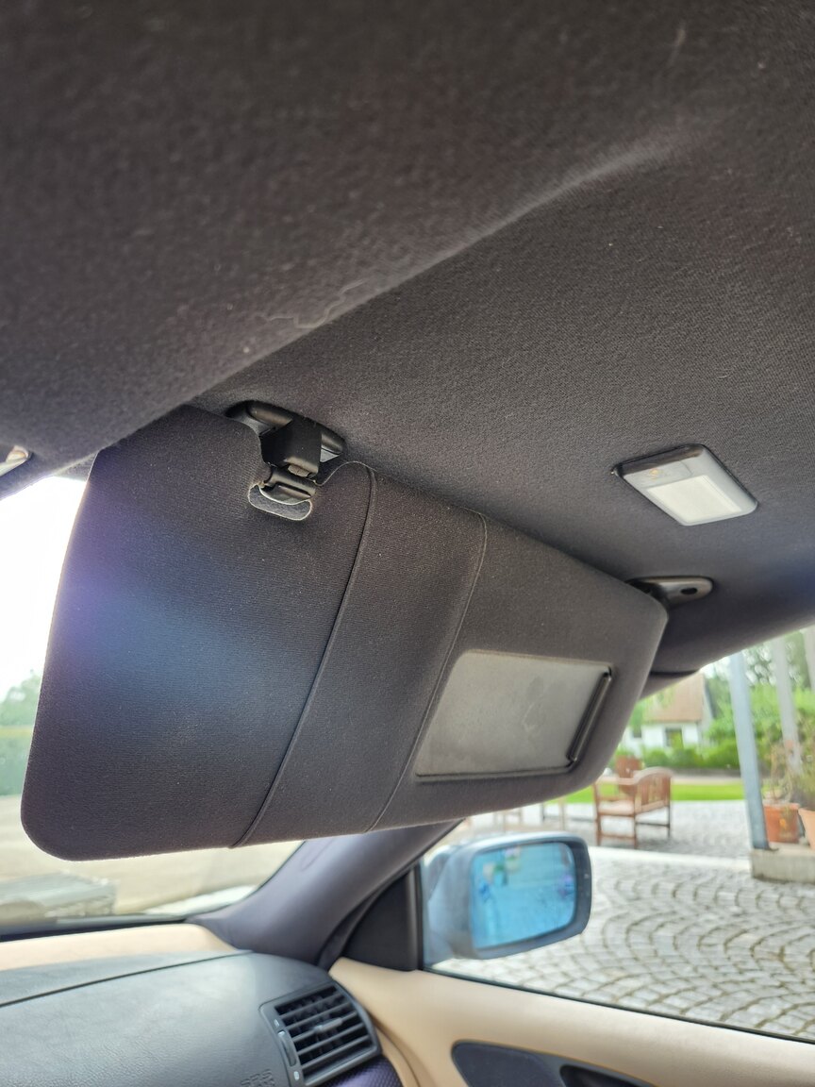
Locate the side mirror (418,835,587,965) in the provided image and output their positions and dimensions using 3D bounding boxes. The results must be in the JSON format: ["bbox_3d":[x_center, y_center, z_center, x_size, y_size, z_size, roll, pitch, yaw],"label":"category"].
[{"bbox_3d":[0.131,0.454,0.949,0.220,0.130,0.110,10,-19,-33],"label":"side mirror"}]

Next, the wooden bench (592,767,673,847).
[{"bbox_3d":[2.880,3.291,9.131,0.590,0.890,1.360,-11,-19,34],"label":"wooden bench"}]

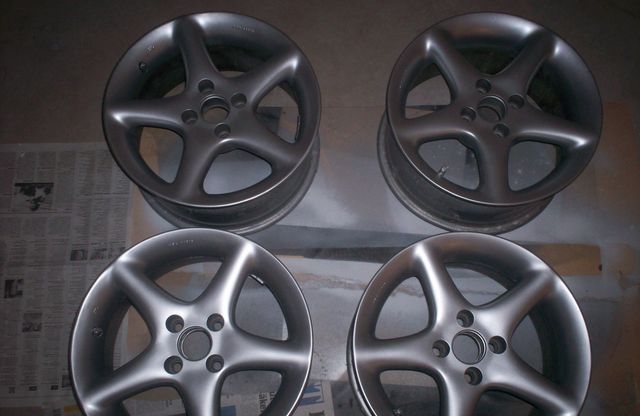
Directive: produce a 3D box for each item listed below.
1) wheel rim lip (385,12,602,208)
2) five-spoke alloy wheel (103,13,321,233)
[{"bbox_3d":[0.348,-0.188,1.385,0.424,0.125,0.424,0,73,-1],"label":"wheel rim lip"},{"bbox_3d":[-0.214,-0.174,1.413,0.424,0.206,0.424,0,73,-1],"label":"five-spoke alloy wheel"}]

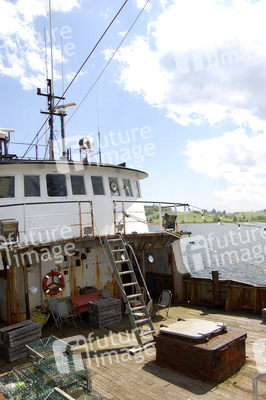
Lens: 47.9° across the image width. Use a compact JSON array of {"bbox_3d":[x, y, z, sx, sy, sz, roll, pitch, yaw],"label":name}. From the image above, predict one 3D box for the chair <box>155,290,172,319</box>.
[{"bbox_3d":[0.898,3.007,8.600,0.460,0.790,0.480,-5,-5,40],"label":"chair"}]

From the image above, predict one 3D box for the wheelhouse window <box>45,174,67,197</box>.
[{"bbox_3d":[-2.375,-0.449,9.397,0.620,0.742,0.060,-1,-13,-27],"label":"wheelhouse window"}]

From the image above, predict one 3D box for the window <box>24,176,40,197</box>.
[{"bbox_3d":[-3.041,-0.424,9.048,0.460,0.660,0.070,-2,-10,-17],"label":"window"}]

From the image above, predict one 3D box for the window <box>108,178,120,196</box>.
[{"bbox_3d":[-0.680,-0.474,10.662,0.070,0.660,0.460,-14,-9,38],"label":"window"}]

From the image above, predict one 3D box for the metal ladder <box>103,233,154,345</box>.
[{"bbox_3d":[-0.086,2.148,7.452,0.476,2.718,0.150,1,-35,-38],"label":"metal ladder"}]

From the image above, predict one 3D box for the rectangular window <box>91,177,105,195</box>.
[{"bbox_3d":[-1.190,-0.475,10.114,0.460,0.660,0.070,0,-11,-43],"label":"rectangular window"}]

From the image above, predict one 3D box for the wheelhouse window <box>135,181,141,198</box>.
[{"bbox_3d":[0.179,-0.429,12.319,0.070,0.660,0.460,-11,-5,16],"label":"wheelhouse window"}]

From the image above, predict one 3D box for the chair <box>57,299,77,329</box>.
[{"bbox_3d":[-1.911,3.261,8.550,0.460,0.790,0.480,0,-5,-28],"label":"chair"}]

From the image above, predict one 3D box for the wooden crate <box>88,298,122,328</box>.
[{"bbox_3d":[-0.809,3.316,8.857,0.806,0.646,0.497,2,-6,-43],"label":"wooden crate"}]

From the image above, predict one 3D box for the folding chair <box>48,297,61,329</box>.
[{"bbox_3d":[-2.177,3.275,8.700,0.460,0.790,0.480,0,-5,-28],"label":"folding chair"}]

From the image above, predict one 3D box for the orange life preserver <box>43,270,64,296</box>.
[{"bbox_3d":[-2.448,2.591,9.300,0.720,0.740,0.110,1,-5,-38],"label":"orange life preserver"}]

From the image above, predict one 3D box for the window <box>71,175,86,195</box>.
[{"bbox_3d":[-1.771,-0.466,9.656,0.460,0.660,0.070,-1,-11,-34],"label":"window"}]

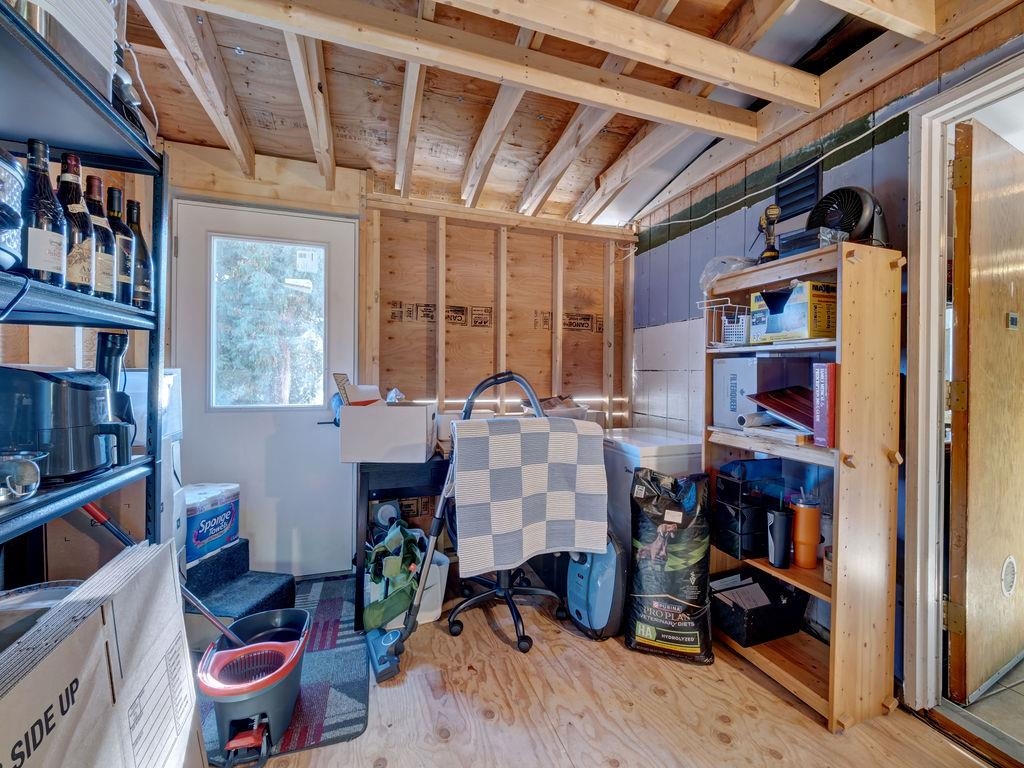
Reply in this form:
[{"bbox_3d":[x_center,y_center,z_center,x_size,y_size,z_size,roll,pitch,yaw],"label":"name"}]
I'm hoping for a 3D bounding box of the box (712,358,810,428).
[{"bbox_3d":[1.079,0.040,1.796,0.310,0.293,0.207,0,1,-22],"label":"box"}]

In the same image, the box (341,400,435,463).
[{"bbox_3d":[-0.629,0.247,2.182,0.410,0.272,0.320,1,1,-1],"label":"box"}]

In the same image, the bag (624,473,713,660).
[{"bbox_3d":[0.685,0.770,1.812,0.340,0.765,0.150,1,1,16],"label":"bag"}]

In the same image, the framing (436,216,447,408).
[{"bbox_3d":[-0.448,0.035,2.638,0.038,2.130,0.089,0,1,-19],"label":"framing"}]

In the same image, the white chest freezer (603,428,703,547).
[{"bbox_3d":[0.769,0.729,2.403,0.542,0.850,0.657,0,1,-19],"label":"white chest freezer"}]

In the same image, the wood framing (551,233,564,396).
[{"bbox_3d":[0.321,0.040,2.884,0.038,2.130,0.089,0,1,-19],"label":"wood framing"}]

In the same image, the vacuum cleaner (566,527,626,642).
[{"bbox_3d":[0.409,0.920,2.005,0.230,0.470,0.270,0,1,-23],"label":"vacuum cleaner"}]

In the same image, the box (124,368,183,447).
[{"bbox_3d":[-1.435,0.079,1.505,0.300,0.266,0.255,0,1,-18],"label":"box"}]

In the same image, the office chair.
[{"bbox_3d":[0.000,0.591,2.000,0.630,1.120,0.620,0,1,-24],"label":"office chair"}]

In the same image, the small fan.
[{"bbox_3d":[1.275,-0.614,1.571,0.170,0.277,0.230,0,1,-22],"label":"small fan"}]

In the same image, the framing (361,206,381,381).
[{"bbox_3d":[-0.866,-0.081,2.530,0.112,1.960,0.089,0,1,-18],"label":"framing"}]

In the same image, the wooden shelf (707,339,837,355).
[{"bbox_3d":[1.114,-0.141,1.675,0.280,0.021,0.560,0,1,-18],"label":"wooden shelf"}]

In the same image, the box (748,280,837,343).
[{"bbox_3d":[1.101,-0.263,1.610,0.190,0.197,0.240,0,1,-21],"label":"box"}]

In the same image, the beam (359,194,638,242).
[{"bbox_3d":[0.018,-1.092,2.808,1.886,0.076,0.089,0,1,-18],"label":"beam"}]

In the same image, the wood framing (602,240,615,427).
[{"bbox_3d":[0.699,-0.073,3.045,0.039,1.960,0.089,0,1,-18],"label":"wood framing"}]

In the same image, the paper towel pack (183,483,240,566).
[{"bbox_3d":[-1.526,0.659,1.973,0.250,0.280,0.290,1,1,9],"label":"paper towel pack"}]

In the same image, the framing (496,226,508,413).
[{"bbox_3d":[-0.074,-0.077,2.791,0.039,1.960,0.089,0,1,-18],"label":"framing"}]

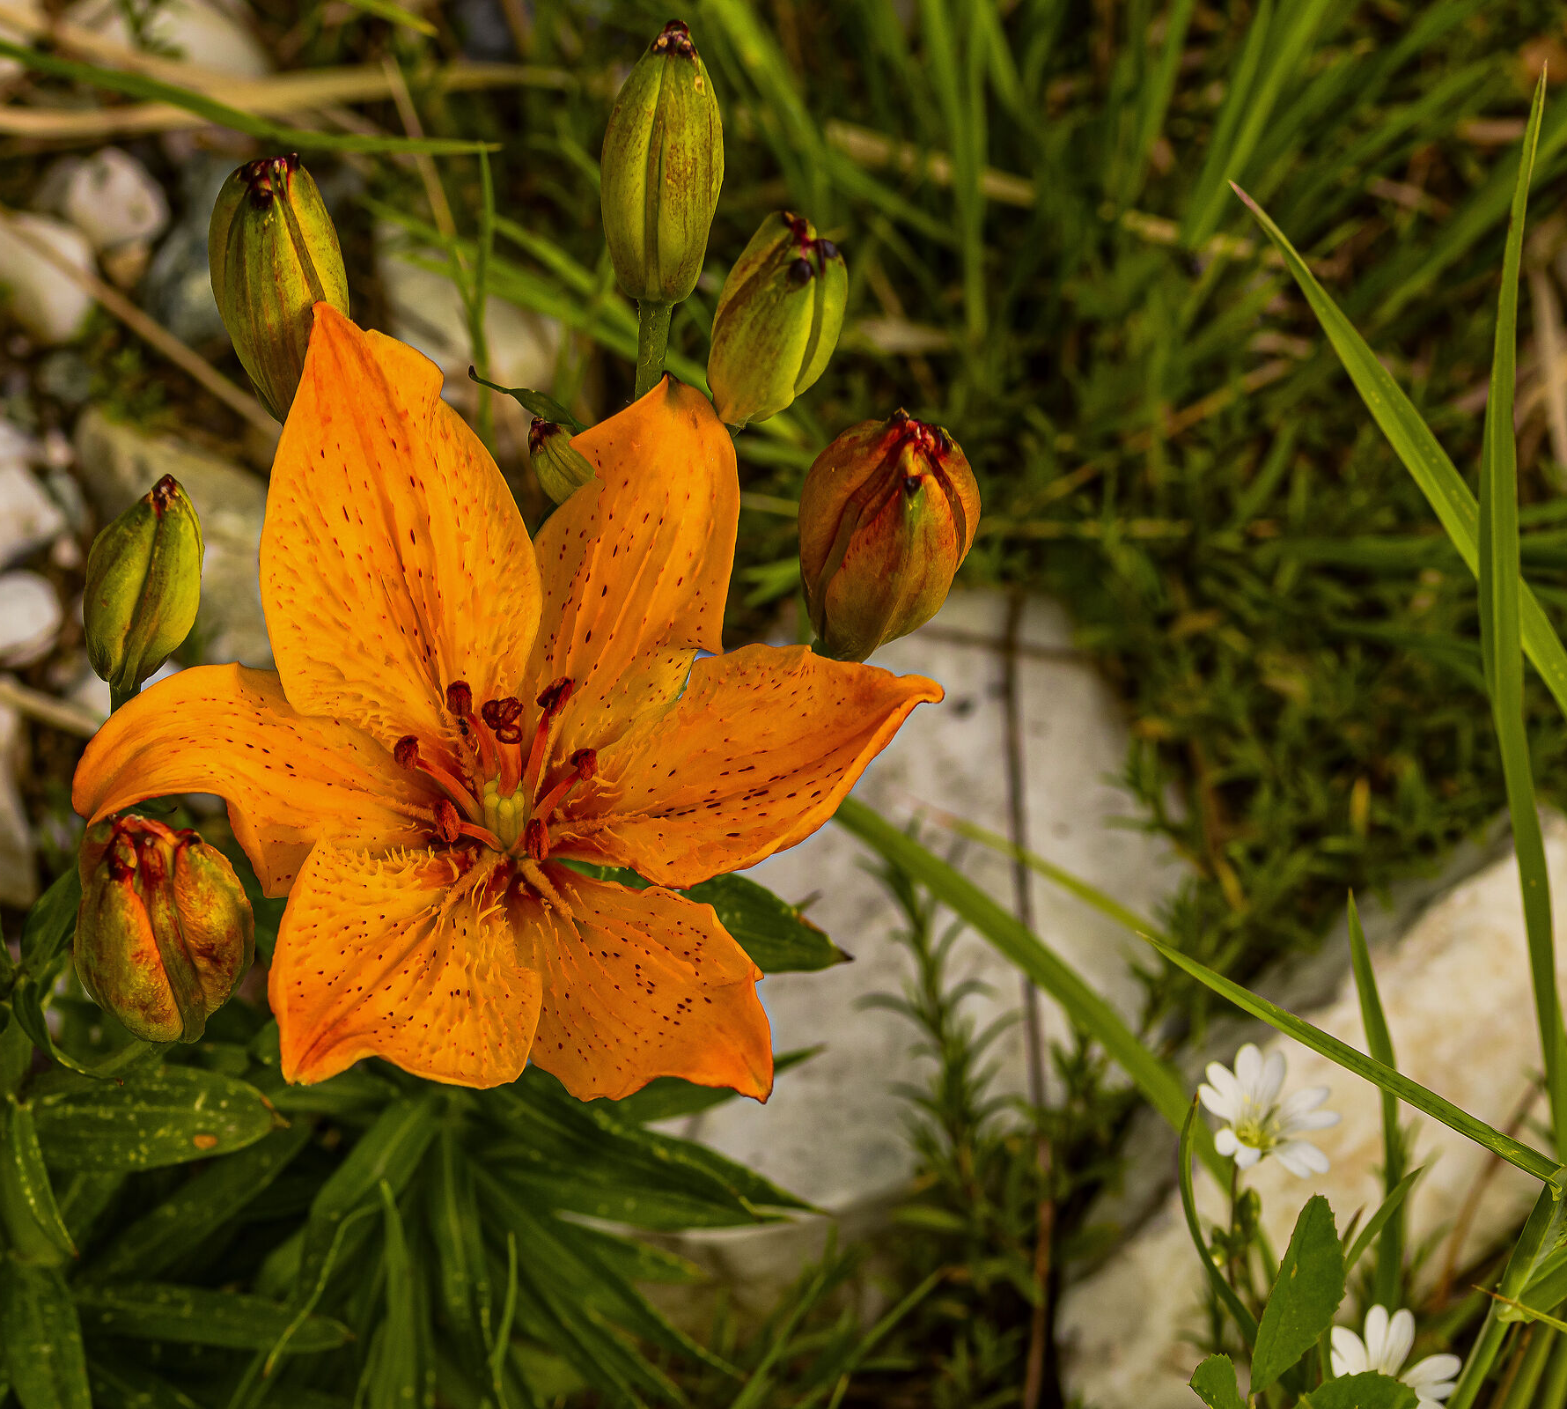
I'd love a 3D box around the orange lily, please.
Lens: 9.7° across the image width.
[{"bbox_3d":[-0.037,0.000,1.220,0.115,0.060,0.101,0,68,0],"label":"orange lily"}]

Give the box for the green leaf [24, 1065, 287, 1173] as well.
[{"bbox_3d":[-0.087,0.058,1.280,0.038,0.006,0.016,3,52,15],"label":"green leaf"}]

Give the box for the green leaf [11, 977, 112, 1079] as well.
[{"bbox_3d":[-0.094,0.042,1.195,0.018,0.007,0.006,45,54,0],"label":"green leaf"}]

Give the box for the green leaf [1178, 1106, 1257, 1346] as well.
[{"bbox_3d":[0.058,0.071,1.250,0.006,0.036,0.008,-6,22,20],"label":"green leaf"}]

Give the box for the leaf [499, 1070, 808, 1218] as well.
[{"bbox_3d":[-0.018,0.060,1.250,0.047,0.007,0.013,23,45,-3],"label":"leaf"}]

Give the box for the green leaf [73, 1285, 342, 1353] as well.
[{"bbox_3d":[-0.078,0.084,1.260,0.038,0.005,0.010,11,44,0],"label":"green leaf"}]

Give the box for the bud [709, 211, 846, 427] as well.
[{"bbox_3d":[-0.001,-0.050,1.205,0.016,0.036,0.016,12,46,-12],"label":"bud"}]

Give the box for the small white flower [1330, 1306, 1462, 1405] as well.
[{"bbox_3d":[0.084,0.090,1.262,0.018,0.008,0.017,0,60,0],"label":"small white flower"}]

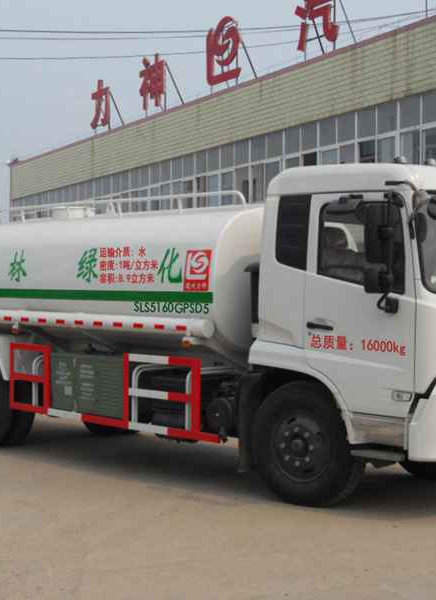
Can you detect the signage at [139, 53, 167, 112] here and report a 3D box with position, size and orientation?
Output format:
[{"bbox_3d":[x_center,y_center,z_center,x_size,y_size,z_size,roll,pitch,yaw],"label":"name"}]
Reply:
[{"bbox_3d":[-2.616,-8.769,40.027,0.200,2.150,2.300,1,0,-29],"label":"signage"}]

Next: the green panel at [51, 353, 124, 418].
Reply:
[{"bbox_3d":[-1.198,0.855,10.323,1.179,0.617,0.440,1,0,44],"label":"green panel"}]

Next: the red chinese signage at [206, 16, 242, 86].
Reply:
[{"bbox_3d":[0.245,-8.710,34.887,0.200,2.150,2.250,1,0,-29],"label":"red chinese signage"}]

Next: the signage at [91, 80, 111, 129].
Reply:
[{"bbox_3d":[-5.271,-8.824,44.796,0.200,2.100,2.150,1,0,-29],"label":"signage"}]

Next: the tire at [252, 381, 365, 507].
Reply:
[{"bbox_3d":[0.748,1.221,8.405,1.040,1.040,0.270,1,0,40],"label":"tire"}]

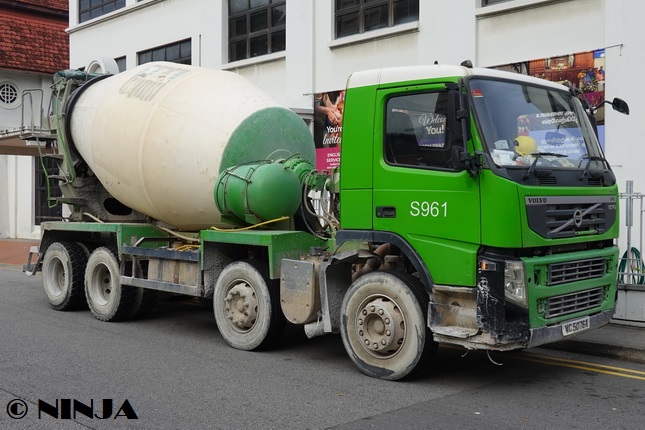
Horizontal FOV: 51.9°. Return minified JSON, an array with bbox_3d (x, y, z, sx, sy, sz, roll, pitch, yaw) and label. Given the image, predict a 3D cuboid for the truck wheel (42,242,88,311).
[{"bbox_3d":[-4.132,0.992,10.647,1.040,1.040,0.280,1,1,42],"label":"truck wheel"}]

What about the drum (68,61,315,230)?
[{"bbox_3d":[-2.156,-1.086,10.258,4.500,2.420,2.420,19,13,40],"label":"drum"}]

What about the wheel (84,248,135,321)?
[{"bbox_3d":[-3.111,1.005,9.721,1.040,1.040,0.280,1,1,42],"label":"wheel"}]

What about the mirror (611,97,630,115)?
[{"bbox_3d":[3.155,-1.148,7.018,0.120,0.200,0.220,-28,-18,39],"label":"mirror"}]

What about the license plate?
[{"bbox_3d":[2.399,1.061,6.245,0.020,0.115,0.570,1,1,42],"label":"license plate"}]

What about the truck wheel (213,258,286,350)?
[{"bbox_3d":[-0.831,1.034,7.682,1.030,1.030,0.290,1,1,42],"label":"truck wheel"}]

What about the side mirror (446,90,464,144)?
[{"bbox_3d":[1.107,-0.825,5.493,0.120,0.460,0.210,1,1,42],"label":"side mirror"}]

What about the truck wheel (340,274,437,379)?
[{"bbox_3d":[0.641,1.053,6.347,1.030,1.030,0.290,1,1,42],"label":"truck wheel"}]

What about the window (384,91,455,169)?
[{"bbox_3d":[0.876,-0.762,6.007,0.780,0.720,0.060,1,-3,42],"label":"window"}]

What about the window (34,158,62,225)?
[{"bbox_3d":[-10.322,-0.886,25.000,1.100,2.500,0.150,-1,1,-44],"label":"window"}]

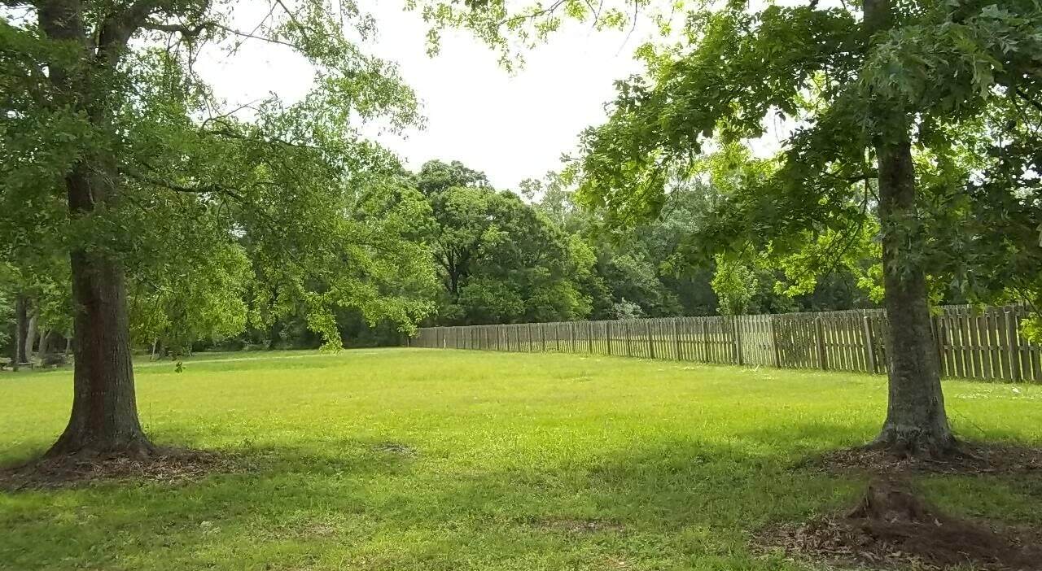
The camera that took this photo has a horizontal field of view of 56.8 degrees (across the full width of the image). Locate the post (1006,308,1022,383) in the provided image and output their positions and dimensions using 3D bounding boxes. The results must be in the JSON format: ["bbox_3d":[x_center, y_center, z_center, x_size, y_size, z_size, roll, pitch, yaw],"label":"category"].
[{"bbox_3d":[11.044,1.369,21.600,0.100,1.670,0.100,-4,-2,-17],"label":"post"}]

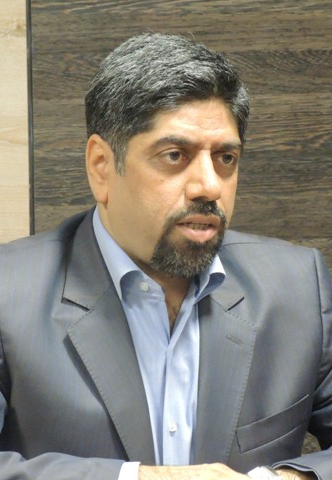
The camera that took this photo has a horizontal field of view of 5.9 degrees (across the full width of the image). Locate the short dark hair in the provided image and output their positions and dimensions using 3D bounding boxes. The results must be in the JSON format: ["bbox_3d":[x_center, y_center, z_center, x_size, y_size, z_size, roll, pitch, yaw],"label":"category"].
[{"bbox_3d":[0.002,-0.132,3.260,0.168,0.158,0.200,0,4,-32],"label":"short dark hair"}]

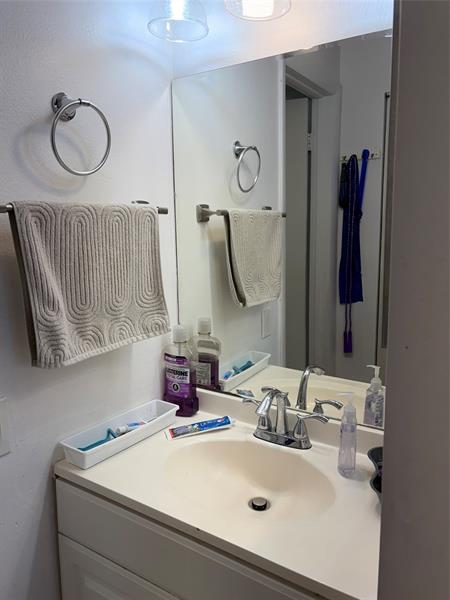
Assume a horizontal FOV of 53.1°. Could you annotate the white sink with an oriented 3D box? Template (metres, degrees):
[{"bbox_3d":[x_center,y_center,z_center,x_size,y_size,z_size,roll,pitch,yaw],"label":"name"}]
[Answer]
[{"bbox_3d":[0.046,0.448,1.027,0.417,0.123,0.292,5,11,33],"label":"white sink"}]

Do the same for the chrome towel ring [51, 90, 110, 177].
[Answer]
[{"bbox_3d":[-0.331,-0.363,1.008,0.090,0.169,0.153,5,11,33],"label":"chrome towel ring"}]

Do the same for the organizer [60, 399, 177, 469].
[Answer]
[{"bbox_3d":[-0.260,0.344,1.171,0.089,0.049,0.316,5,11,31],"label":"organizer"}]

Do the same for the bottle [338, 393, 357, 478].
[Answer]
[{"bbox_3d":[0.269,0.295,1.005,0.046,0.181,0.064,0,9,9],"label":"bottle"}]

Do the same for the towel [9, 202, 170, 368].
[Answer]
[{"bbox_3d":[-0.268,-0.052,1.028,0.074,0.327,0.403,5,11,33],"label":"towel"}]

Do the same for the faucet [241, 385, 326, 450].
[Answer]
[{"bbox_3d":[0.118,0.294,1.116,0.245,0.153,0.144,5,11,33],"label":"faucet"}]

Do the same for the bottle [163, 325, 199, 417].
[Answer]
[{"bbox_3d":[-0.126,0.205,1.326,0.087,0.270,0.067,3,10,24],"label":"bottle"}]

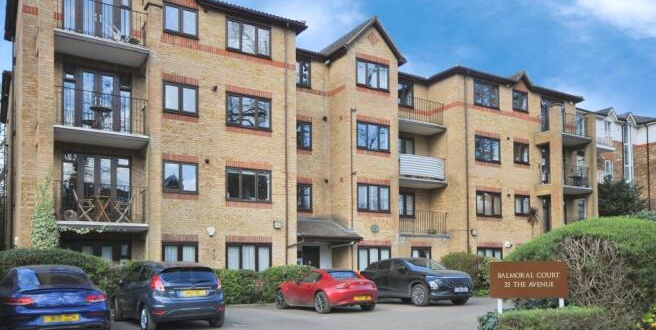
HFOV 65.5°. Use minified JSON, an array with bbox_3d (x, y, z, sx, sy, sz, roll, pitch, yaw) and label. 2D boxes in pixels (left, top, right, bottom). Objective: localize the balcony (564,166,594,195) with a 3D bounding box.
[{"bbox_3d":[12.724,0.960,26.962,2.600,1.300,1.250,6,-10,-32],"label":"balcony"}]

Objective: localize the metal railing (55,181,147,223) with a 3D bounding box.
[{"bbox_3d":[-6.697,1.134,15.047,2.500,1.100,0.850,4,-8,-29],"label":"metal railing"}]

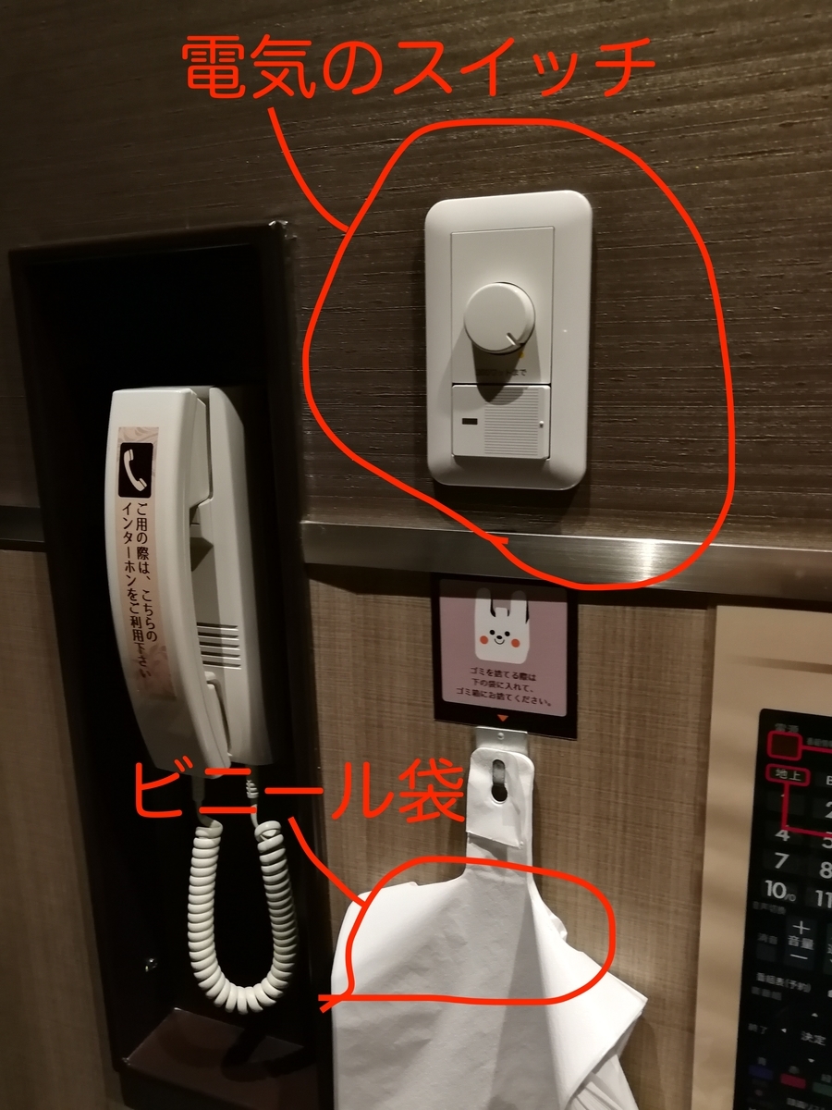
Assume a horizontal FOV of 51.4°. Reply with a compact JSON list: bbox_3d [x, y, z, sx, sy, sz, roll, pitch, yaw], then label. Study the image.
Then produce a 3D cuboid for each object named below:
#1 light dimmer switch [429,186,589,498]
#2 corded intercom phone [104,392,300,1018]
[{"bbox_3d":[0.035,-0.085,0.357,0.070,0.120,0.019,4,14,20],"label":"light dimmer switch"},{"bbox_3d":[-0.124,0.099,0.505,0.087,0.388,0.050,4,14,21],"label":"corded intercom phone"}]

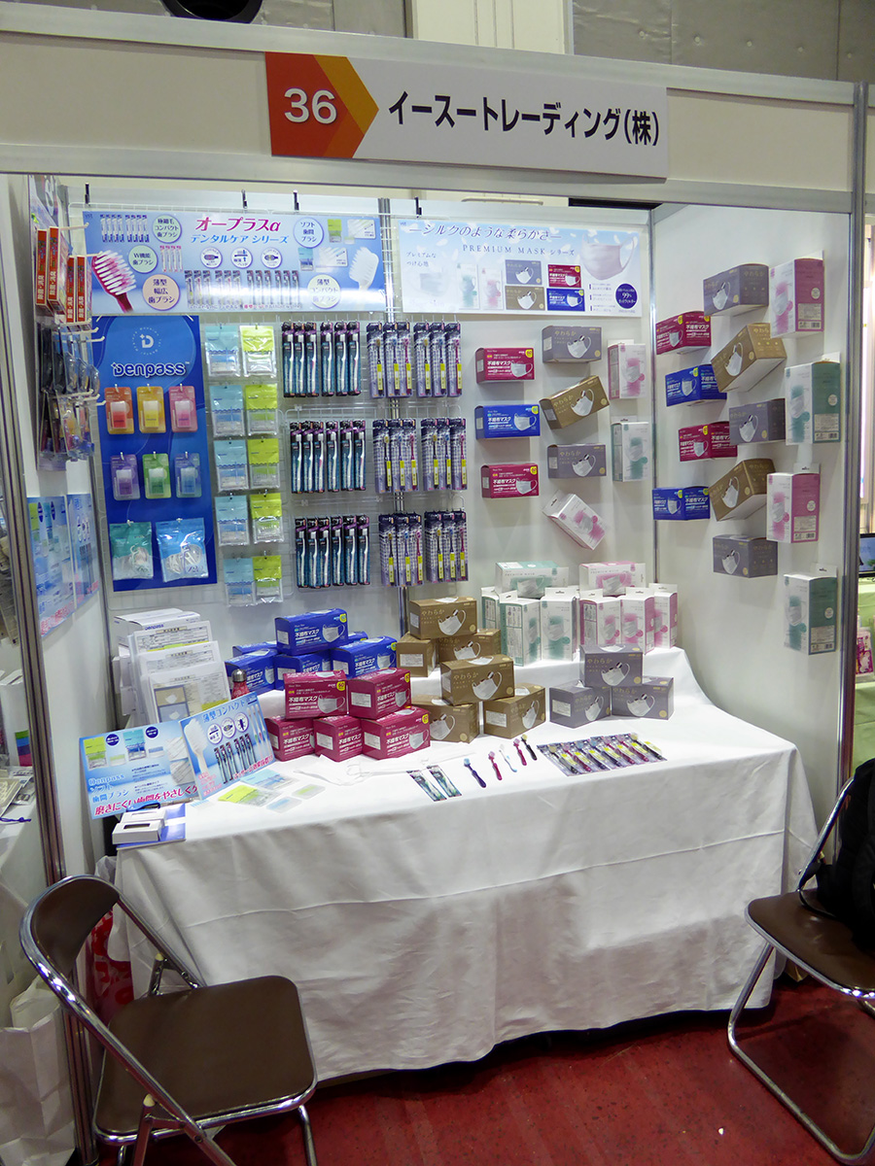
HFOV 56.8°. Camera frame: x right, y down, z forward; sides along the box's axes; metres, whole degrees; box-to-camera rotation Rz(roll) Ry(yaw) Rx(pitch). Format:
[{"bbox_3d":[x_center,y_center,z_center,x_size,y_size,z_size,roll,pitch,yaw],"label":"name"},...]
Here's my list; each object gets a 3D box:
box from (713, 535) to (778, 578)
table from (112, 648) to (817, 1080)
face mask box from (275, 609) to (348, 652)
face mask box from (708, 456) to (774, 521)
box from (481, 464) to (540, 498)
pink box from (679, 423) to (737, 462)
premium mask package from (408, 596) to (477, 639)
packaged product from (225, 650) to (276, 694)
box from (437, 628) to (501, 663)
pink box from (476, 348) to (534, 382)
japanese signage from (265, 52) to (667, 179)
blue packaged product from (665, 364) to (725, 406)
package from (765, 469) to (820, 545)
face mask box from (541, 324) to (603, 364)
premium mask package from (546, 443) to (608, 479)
[{"bbox_3d":[0.943,-0.082,2.483,0.096,0.109,0.182,-4,6,-14],"label":"box"},{"bbox_3d":[0.038,0.714,2.415,1.820,0.865,0.910,-4,8,-14],"label":"table"},{"bbox_3d":[-0.397,0.157,2.567,0.201,0.106,0.098,-8,10,-36],"label":"face mask box"},{"bbox_3d":[0.932,-0.278,2.455,0.097,0.109,0.199,-5,-17,-13],"label":"face mask box"},{"bbox_3d":[0.258,-0.361,2.869,0.179,0.106,0.095,-4,7,-14],"label":"box"},{"bbox_3d":[0.878,-0.454,2.626,0.095,0.106,0.179,-5,6,-14],"label":"pink box"},{"bbox_3d":[0.021,0.109,2.514,0.180,0.106,0.096,-5,8,-20],"label":"premium mask package"},{"bbox_3d":[-0.571,0.282,2.475,0.096,0.107,0.201,1,8,28],"label":"packaged product"},{"bbox_3d":[0.104,0.206,2.570,0.180,0.106,0.096,2,9,28],"label":"box"},{"bbox_3d":[0.236,-0.756,2.820,0.179,0.106,0.095,-5,9,-14],"label":"pink box"},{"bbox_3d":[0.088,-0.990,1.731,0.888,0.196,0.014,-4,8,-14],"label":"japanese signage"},{"bbox_3d":[0.851,-0.645,2.661,0.103,0.104,0.179,-4,8,-14],"label":"blue packaged product"},{"bbox_3d":[0.997,-0.215,2.269,0.086,0.202,0.101,-4,8,-14],"label":"package"},{"bbox_3d":[0.477,-0.842,2.863,0.182,0.109,0.096,-4,9,-16],"label":"face mask box"},{"bbox_3d":[0.504,-0.437,2.916,0.182,0.109,0.096,-4,8,-14],"label":"premium mask package"}]

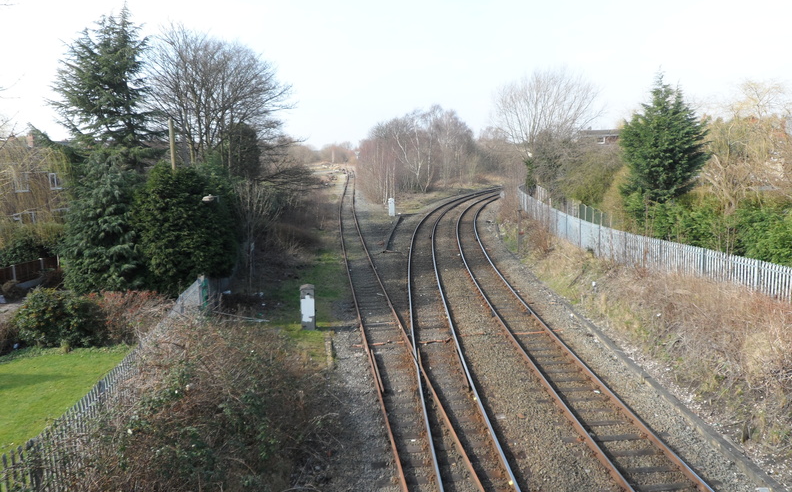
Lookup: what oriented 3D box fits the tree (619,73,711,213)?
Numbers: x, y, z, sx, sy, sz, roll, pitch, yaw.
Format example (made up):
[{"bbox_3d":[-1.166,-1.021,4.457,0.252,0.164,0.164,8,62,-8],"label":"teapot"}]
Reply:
[{"bbox_3d":[14.608,-4.710,35.246,4.900,9.300,4.700,-1,8,0],"label":"tree"}]

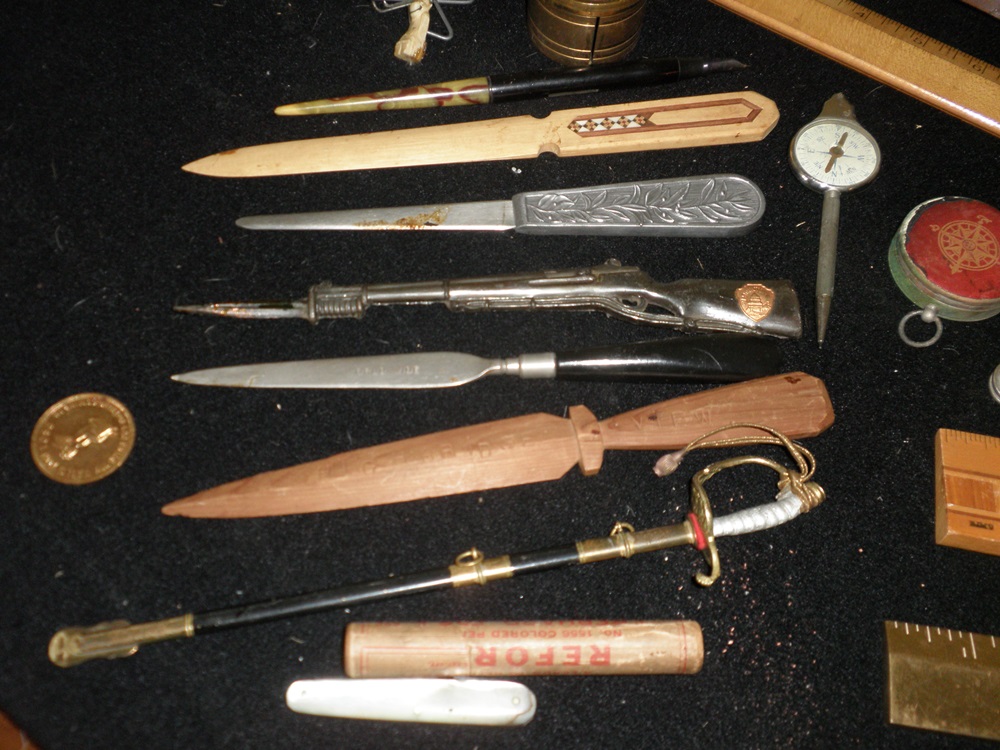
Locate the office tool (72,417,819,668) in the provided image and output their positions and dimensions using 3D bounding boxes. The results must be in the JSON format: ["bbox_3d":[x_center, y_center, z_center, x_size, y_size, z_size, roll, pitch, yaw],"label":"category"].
[{"bbox_3d":[-0.014,0.053,0.320,0.236,0.012,0.049,-10,62,-8],"label":"office tool"}]

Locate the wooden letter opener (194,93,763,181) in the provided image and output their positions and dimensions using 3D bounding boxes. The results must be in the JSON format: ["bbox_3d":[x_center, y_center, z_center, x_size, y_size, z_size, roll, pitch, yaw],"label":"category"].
[{"bbox_3d":[-0.004,-0.089,0.403,0.227,0.006,0.020,-6,61,-6],"label":"wooden letter opener"}]

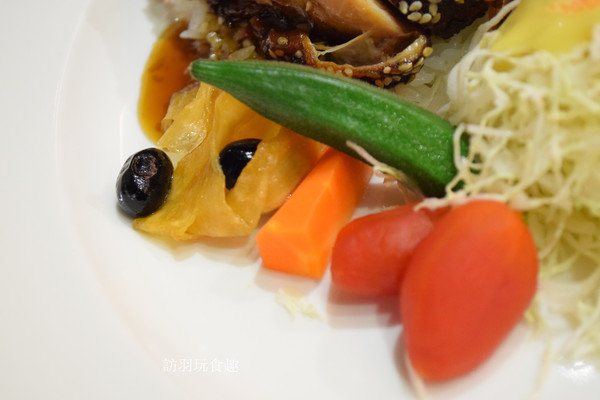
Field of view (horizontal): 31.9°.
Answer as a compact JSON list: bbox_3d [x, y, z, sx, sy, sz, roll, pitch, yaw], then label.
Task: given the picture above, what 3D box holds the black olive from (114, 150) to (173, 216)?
[{"bbox_3d":[-0.040,-0.004,0.271,0.015,0.015,0.019,8,50,6],"label":"black olive"}]

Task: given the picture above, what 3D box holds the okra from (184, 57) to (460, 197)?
[{"bbox_3d":[0.007,-0.020,0.266,0.076,0.020,0.021,20,53,13],"label":"okra"}]

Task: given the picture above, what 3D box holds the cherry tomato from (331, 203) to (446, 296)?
[{"bbox_3d":[0.022,0.012,0.254,0.034,0.021,0.021,-25,55,-20],"label":"cherry tomato"}]

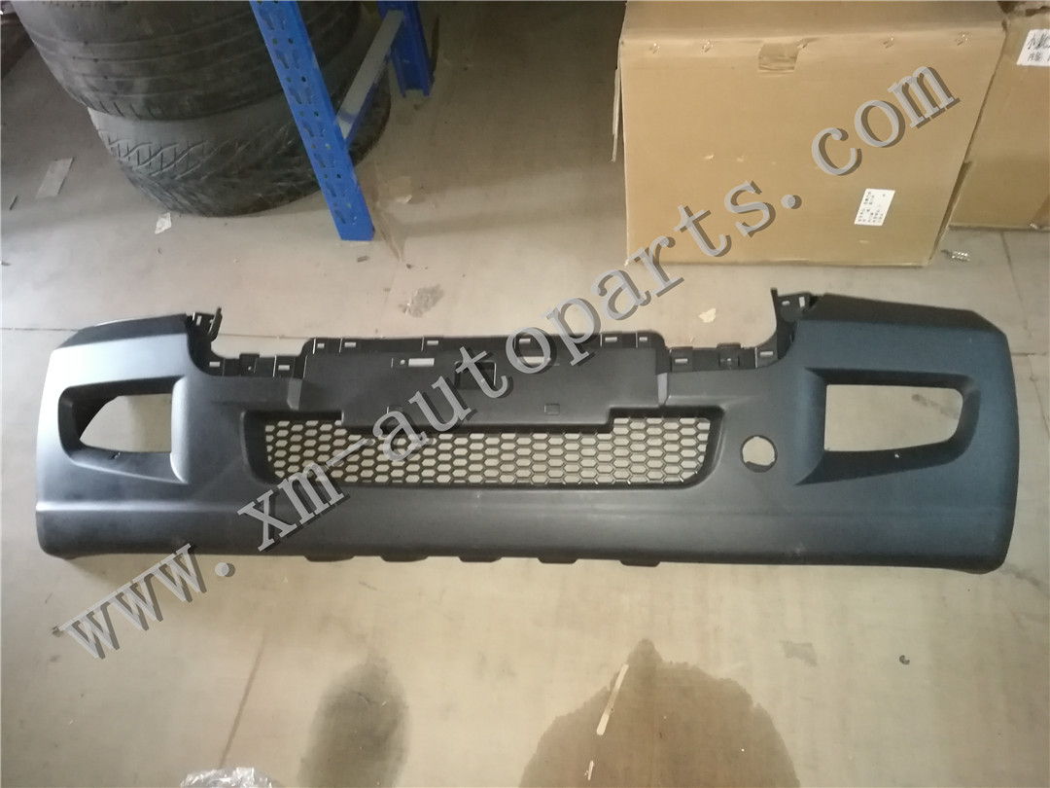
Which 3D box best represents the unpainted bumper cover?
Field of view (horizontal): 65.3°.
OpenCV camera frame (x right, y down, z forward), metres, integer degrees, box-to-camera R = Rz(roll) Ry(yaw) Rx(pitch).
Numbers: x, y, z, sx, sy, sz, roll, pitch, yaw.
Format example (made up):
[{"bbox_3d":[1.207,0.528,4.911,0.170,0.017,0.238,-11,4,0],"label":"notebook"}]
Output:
[{"bbox_3d":[-0.059,0.082,1.468,1.670,0.420,0.460,-1,78,8],"label":"unpainted bumper cover"}]

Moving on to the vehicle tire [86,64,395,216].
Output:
[{"bbox_3d":[-0.723,-0.777,2.136,0.733,0.279,0.733,-5,50,6],"label":"vehicle tire"}]

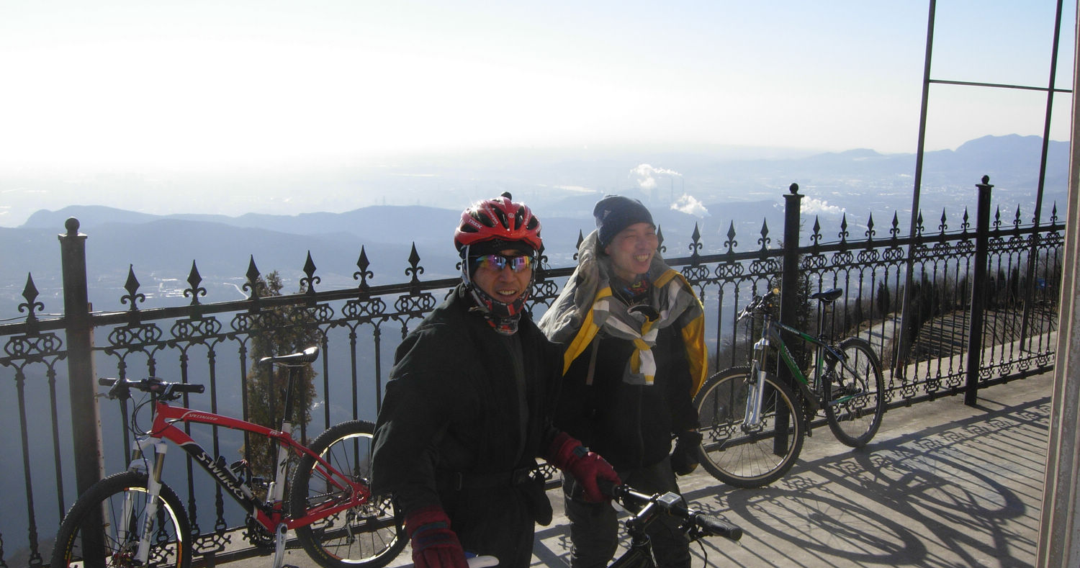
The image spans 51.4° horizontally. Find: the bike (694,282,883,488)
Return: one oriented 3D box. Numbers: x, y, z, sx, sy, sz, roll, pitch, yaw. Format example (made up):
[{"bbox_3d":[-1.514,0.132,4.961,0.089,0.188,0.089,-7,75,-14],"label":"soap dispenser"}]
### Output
[{"bbox_3d":[1.517,0.553,6.487,1.730,1.010,0.580,-8,3,-44],"label":"bike"}]

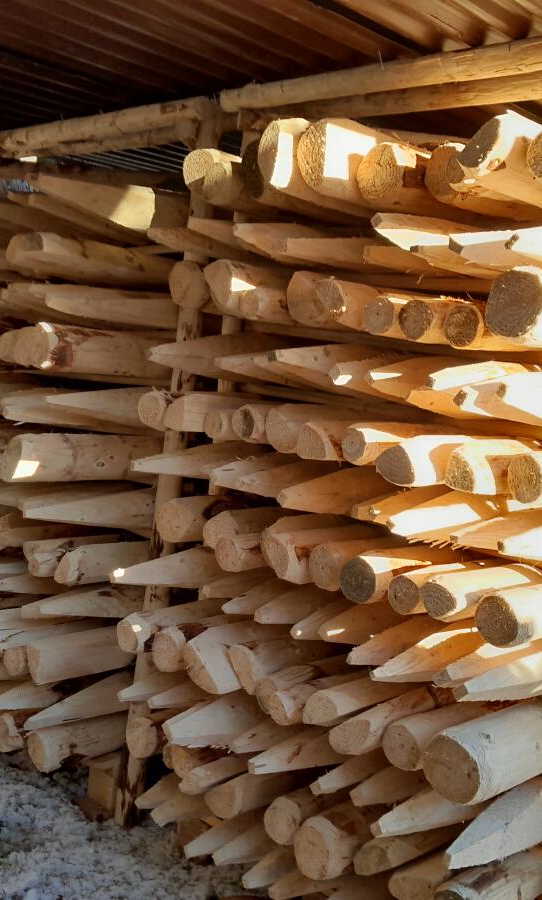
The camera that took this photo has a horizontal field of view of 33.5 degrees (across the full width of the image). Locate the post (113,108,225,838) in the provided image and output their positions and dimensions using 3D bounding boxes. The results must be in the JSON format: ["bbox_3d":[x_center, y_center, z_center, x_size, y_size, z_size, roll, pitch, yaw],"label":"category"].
[{"bbox_3d":[-0.313,0.112,2.673,0.082,2.190,0.082,-1,12,-42],"label":"post"}]

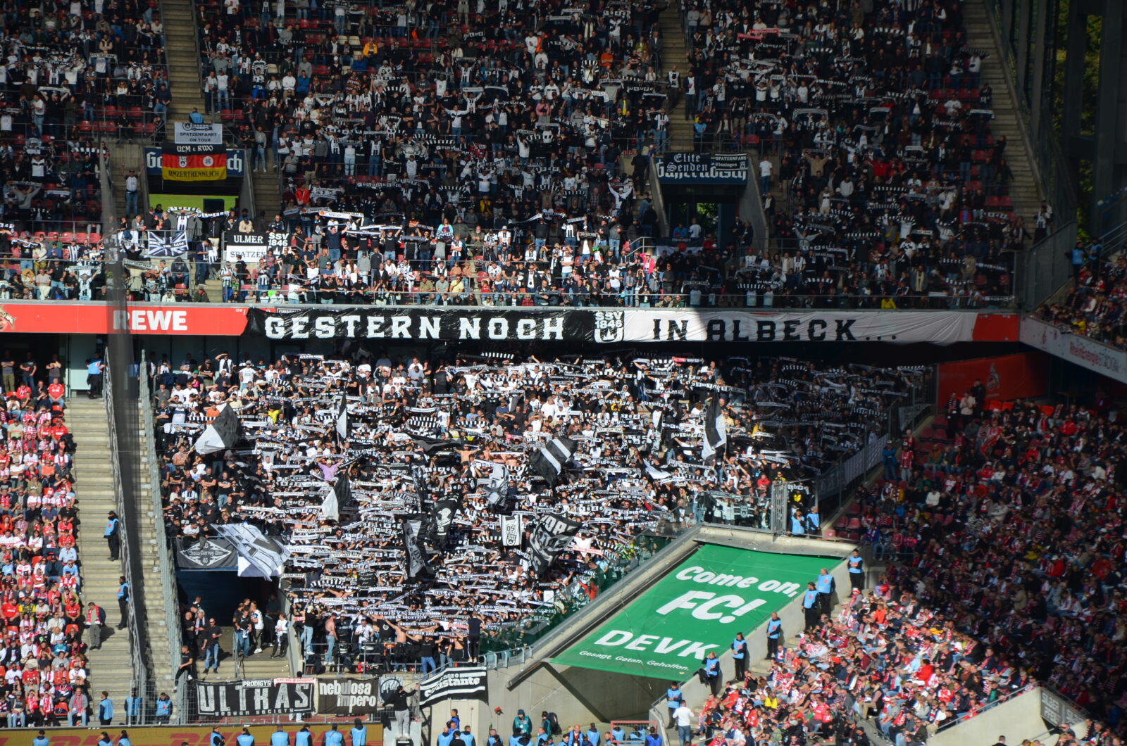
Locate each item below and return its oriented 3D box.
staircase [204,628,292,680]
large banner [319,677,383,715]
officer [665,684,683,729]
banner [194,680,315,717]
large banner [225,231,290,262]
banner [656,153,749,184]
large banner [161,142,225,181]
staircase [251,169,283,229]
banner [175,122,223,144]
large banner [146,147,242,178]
[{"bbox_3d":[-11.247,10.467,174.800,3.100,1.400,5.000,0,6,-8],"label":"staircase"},{"bbox_3d":[-7.412,11.268,171.000,2.320,1.240,0.100,0,6,-8],"label":"large banner"},{"bbox_3d":[3.942,11.877,175.000,0.580,1.640,0.400,3,6,18],"label":"officer"},{"bbox_3d":[-10.719,11.289,170.400,4.100,1.270,0.100,0,6,-8],"label":"banner"},{"bbox_3d":[-11.711,-4.831,187.500,2.600,1.170,0.100,0,6,-8],"label":"large banner"},{"bbox_3d":[5.510,-8.111,194.300,3.650,1.200,0.100,0,6,-8],"label":"banner"},{"bbox_3d":[-14.424,-8.282,191.800,2.500,1.480,0.100,0,6,-8],"label":"large banner"},{"bbox_3d":[-11.493,-6.714,190.300,1.150,2.250,3.200,0,6,-8],"label":"staircase"},{"bbox_3d":[-14.289,-9.409,192.300,1.880,0.860,0.080,0,6,-8],"label":"banner"},{"bbox_3d":[-14.404,-8.256,192.000,3.820,1.100,0.100,0,6,-8],"label":"large banner"}]

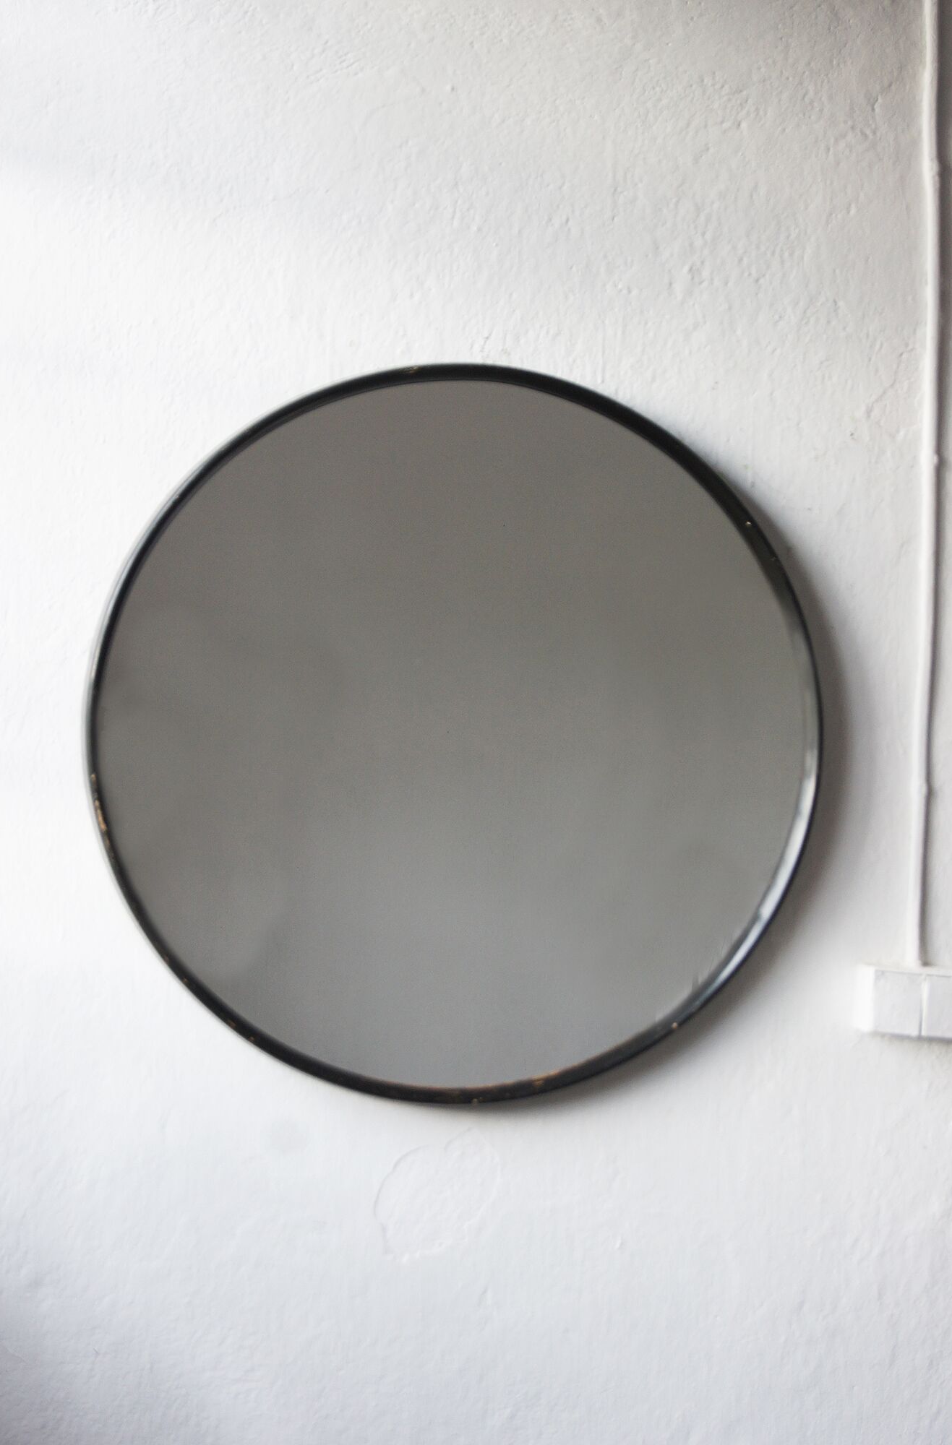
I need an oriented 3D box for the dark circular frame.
[{"bbox_3d":[-0.018,0.010,2.524,0.620,0.620,0.040,1,0,-9],"label":"dark circular frame"}]

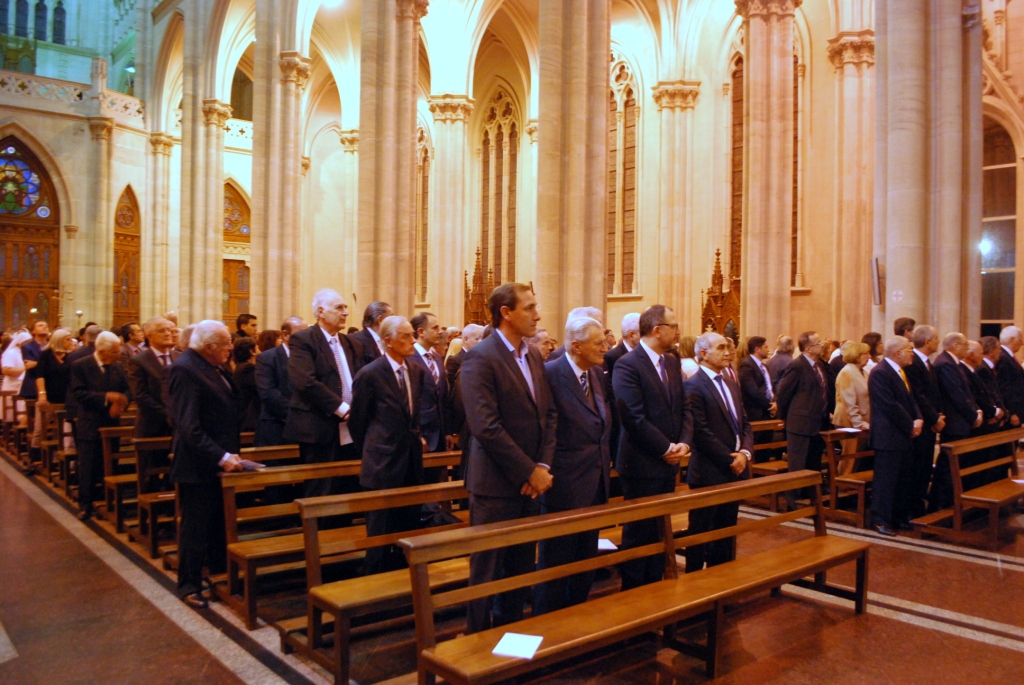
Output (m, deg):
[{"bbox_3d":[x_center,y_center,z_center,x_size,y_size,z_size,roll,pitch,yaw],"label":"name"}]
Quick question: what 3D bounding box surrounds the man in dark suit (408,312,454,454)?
[{"bbox_3d":[-0.639,0.683,5.473,0.530,1.780,0.360,2,-1,-44],"label":"man in dark suit"}]

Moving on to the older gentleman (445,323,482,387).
[{"bbox_3d":[-0.403,0.713,7.018,0.370,1.774,0.530,0,-1,44],"label":"older gentleman"}]

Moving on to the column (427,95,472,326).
[{"bbox_3d":[-2.787,-4.528,33.997,1.400,13.000,1.400,2,-1,-41],"label":"column"}]

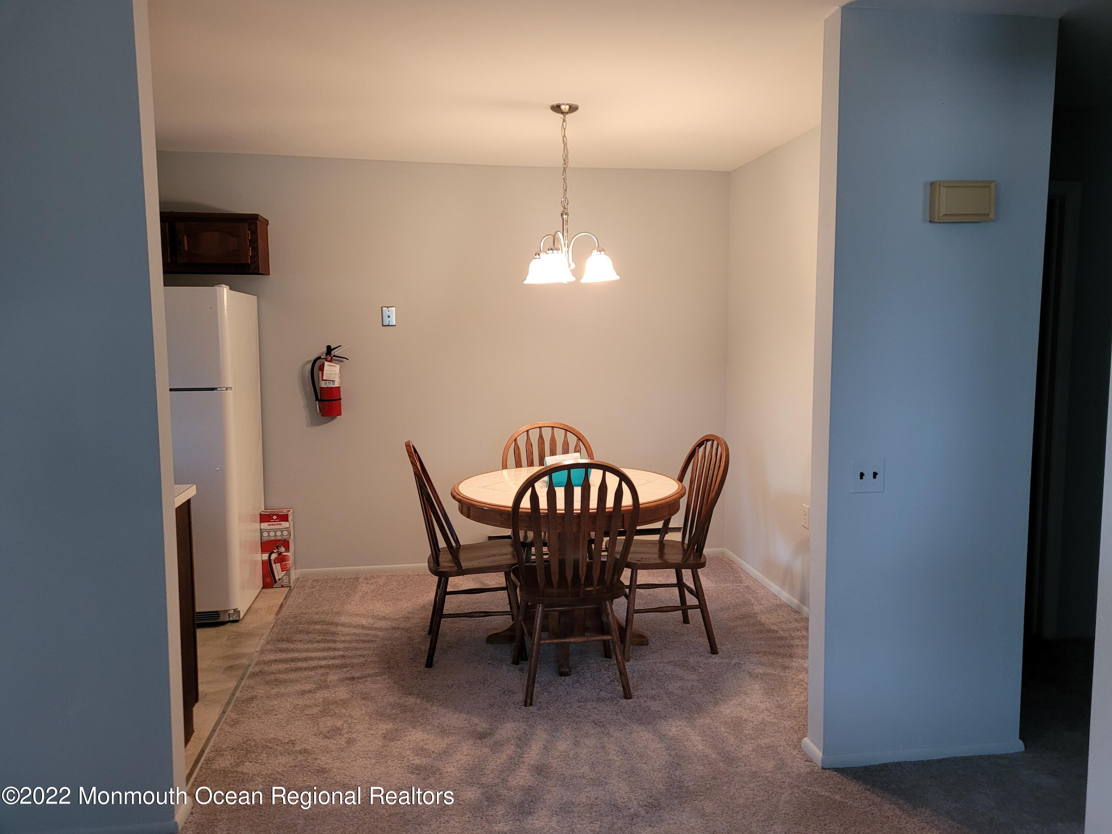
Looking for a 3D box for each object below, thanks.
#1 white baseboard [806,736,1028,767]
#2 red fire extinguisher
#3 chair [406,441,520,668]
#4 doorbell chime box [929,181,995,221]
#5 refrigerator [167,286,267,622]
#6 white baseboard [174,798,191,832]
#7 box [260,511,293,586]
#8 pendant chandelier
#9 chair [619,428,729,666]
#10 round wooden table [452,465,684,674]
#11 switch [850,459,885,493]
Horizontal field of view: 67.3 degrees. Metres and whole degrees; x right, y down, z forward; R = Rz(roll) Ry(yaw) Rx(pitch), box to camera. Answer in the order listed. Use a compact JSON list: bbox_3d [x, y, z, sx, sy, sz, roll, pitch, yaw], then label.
[{"bbox_3d":[1.229,1.125,2.879,0.760,0.050,0.150,-1,6,-9],"label":"white baseboard"},{"bbox_3d":[-1.329,-0.211,4.901,0.215,0.430,0.140,-1,6,-9],"label":"red fire extinguisher"},{"bbox_3d":[-0.397,0.580,3.802,0.540,0.968,0.480,-1,6,-9],"label":"chair"},{"bbox_3d":[1.294,-0.683,2.655,0.199,0.124,0.044,-1,6,-9],"label":"doorbell chime box"},{"bbox_3d":[-2.013,0.180,4.408,0.750,1.660,0.780,-1,6,-9],"label":"refrigerator"},{"bbox_3d":[-1.101,1.169,2.489,0.020,0.050,0.150,-1,6,-9],"label":"white baseboard"},{"bbox_3d":[-1.605,0.746,4.819,0.150,0.452,0.130,-1,6,-9],"label":"box"},{"bbox_3d":[0.070,-0.994,3.740,0.450,0.790,0.450,-1,6,-9],"label":"pendant chandelier"},{"bbox_3d":[0.487,0.569,3.880,0.540,0.968,0.480,-1,6,-9],"label":"chair"},{"bbox_3d":[0.052,0.677,3.859,1.060,0.760,1.060,0,5,0],"label":"round wooden table"},{"bbox_3d":[1.001,0.190,2.685,0.116,0.112,0.010,-1,6,-9],"label":"switch"}]

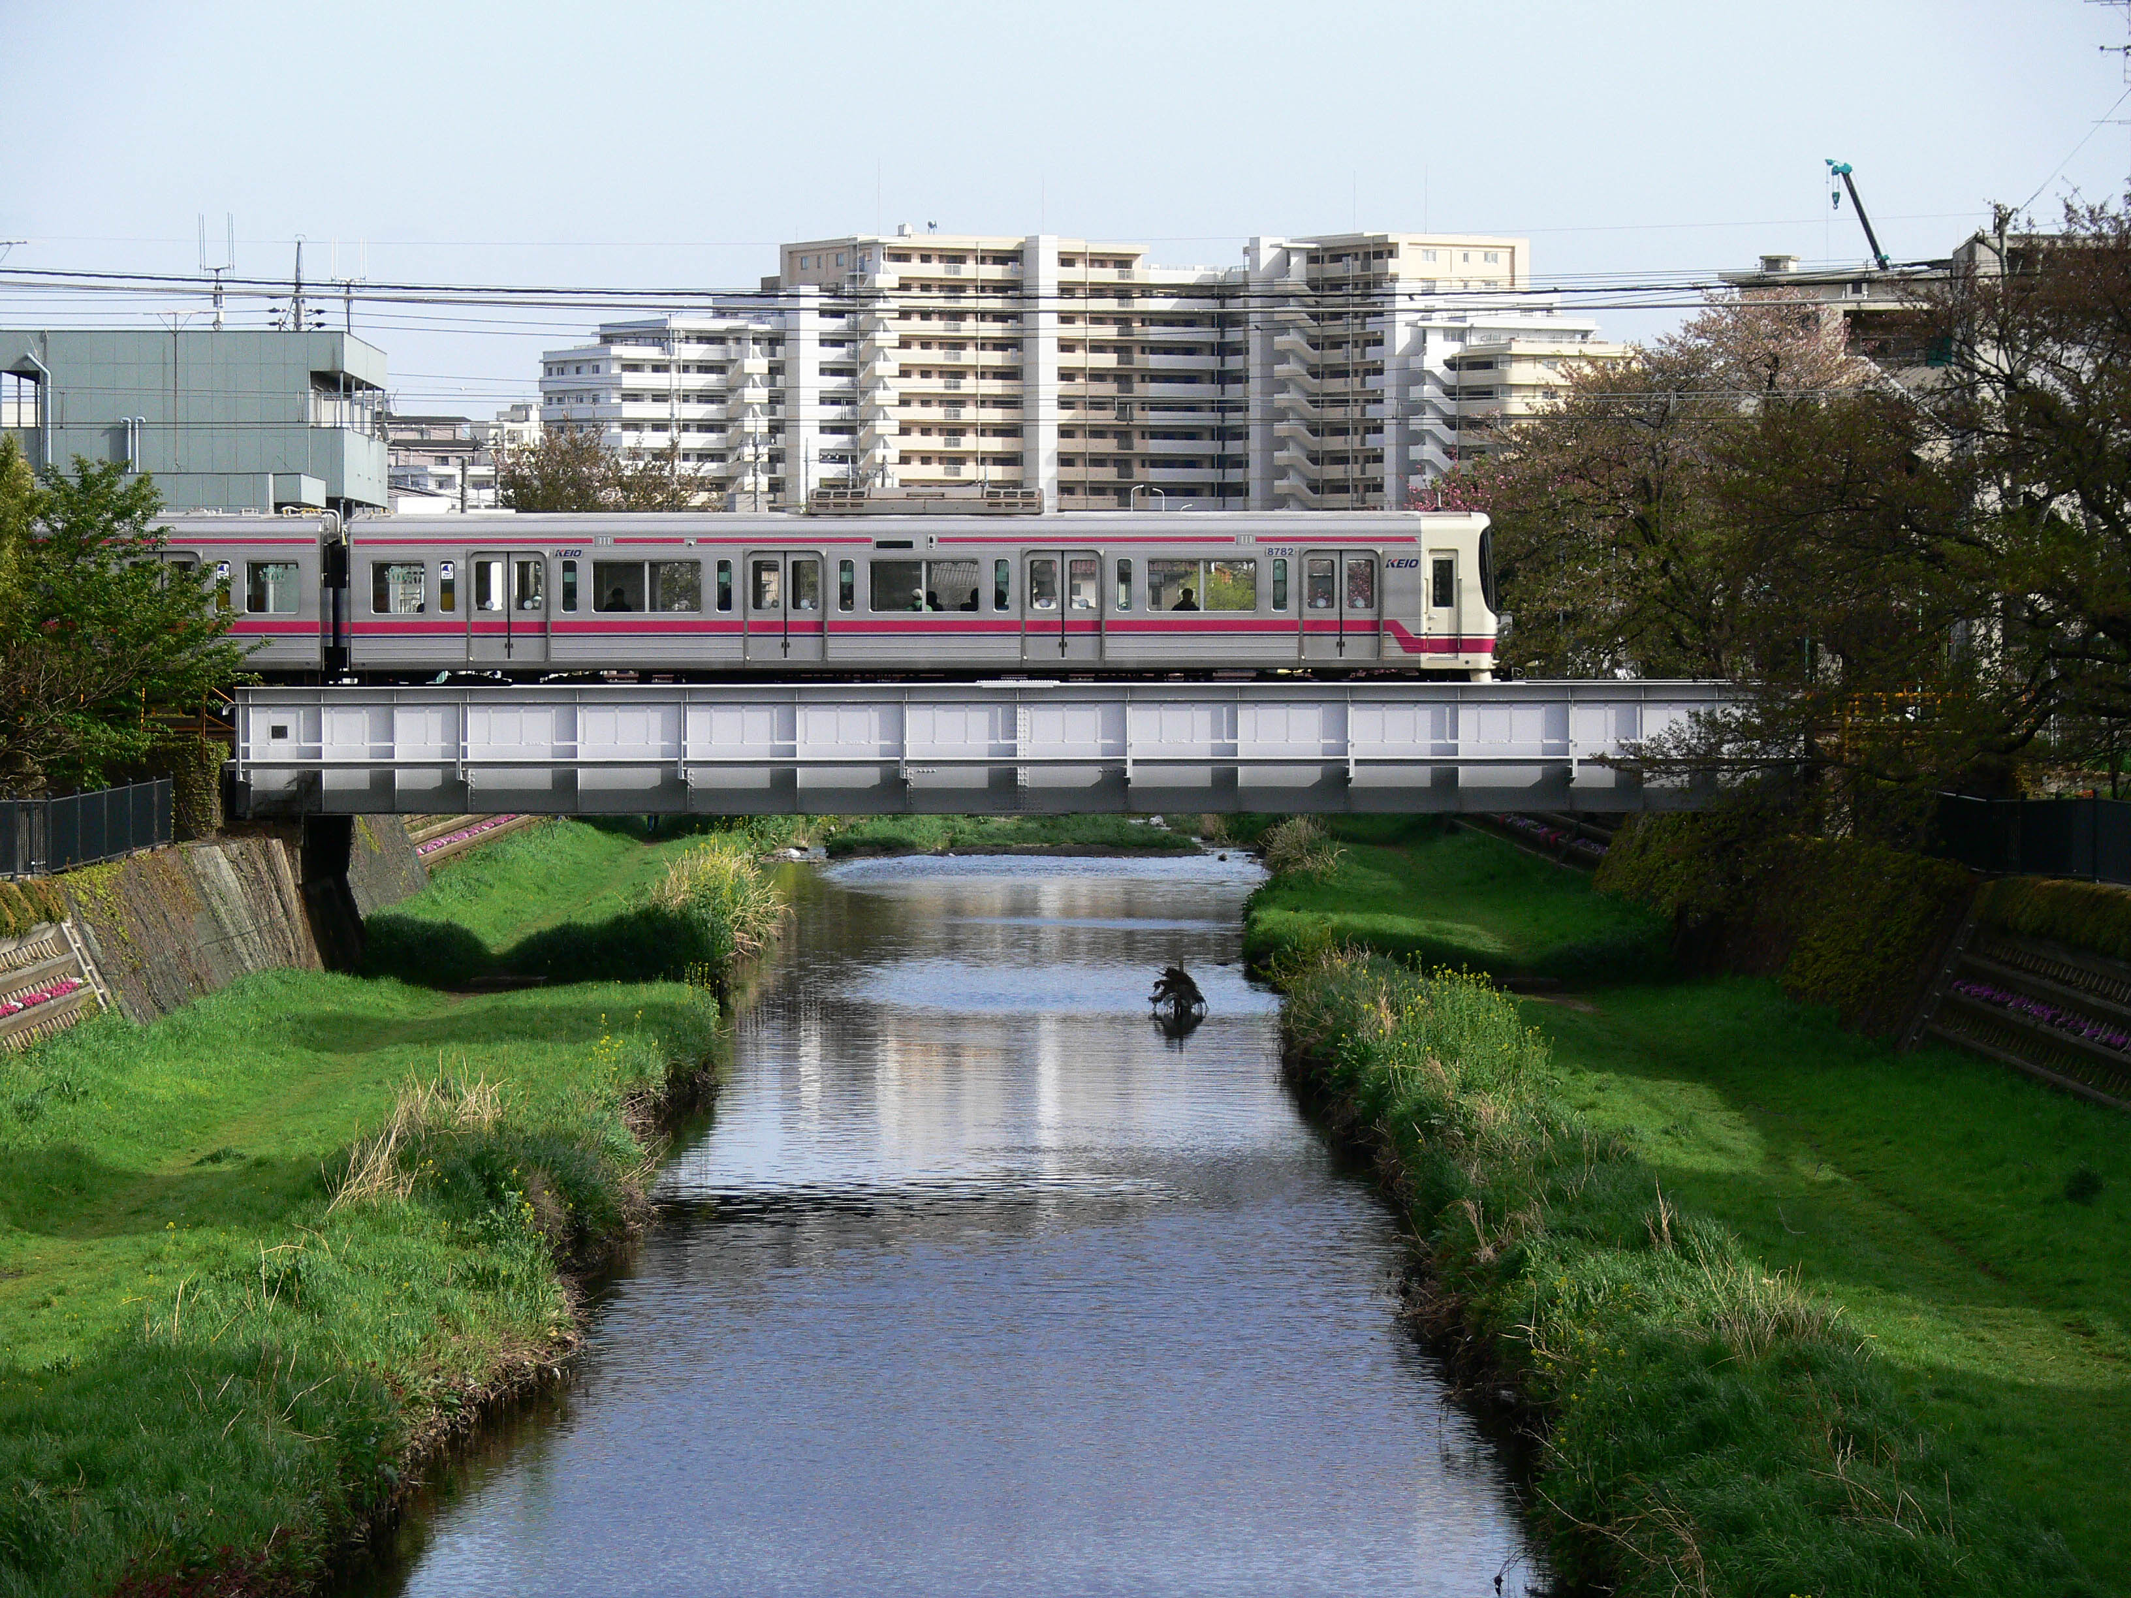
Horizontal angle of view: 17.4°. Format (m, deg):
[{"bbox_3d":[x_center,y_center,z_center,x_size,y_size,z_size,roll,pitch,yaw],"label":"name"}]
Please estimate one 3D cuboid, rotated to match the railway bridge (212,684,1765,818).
[{"bbox_3d":[-0.629,-0.972,121.497,26.600,2.200,8.600,0,2,1],"label":"railway bridge"}]

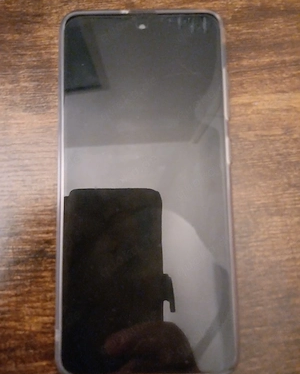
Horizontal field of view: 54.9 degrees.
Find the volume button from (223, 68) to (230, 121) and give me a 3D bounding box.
[{"bbox_3d":[0.035,-0.042,0.132,0.002,0.003,0.024,-1,85,0],"label":"volume button"}]

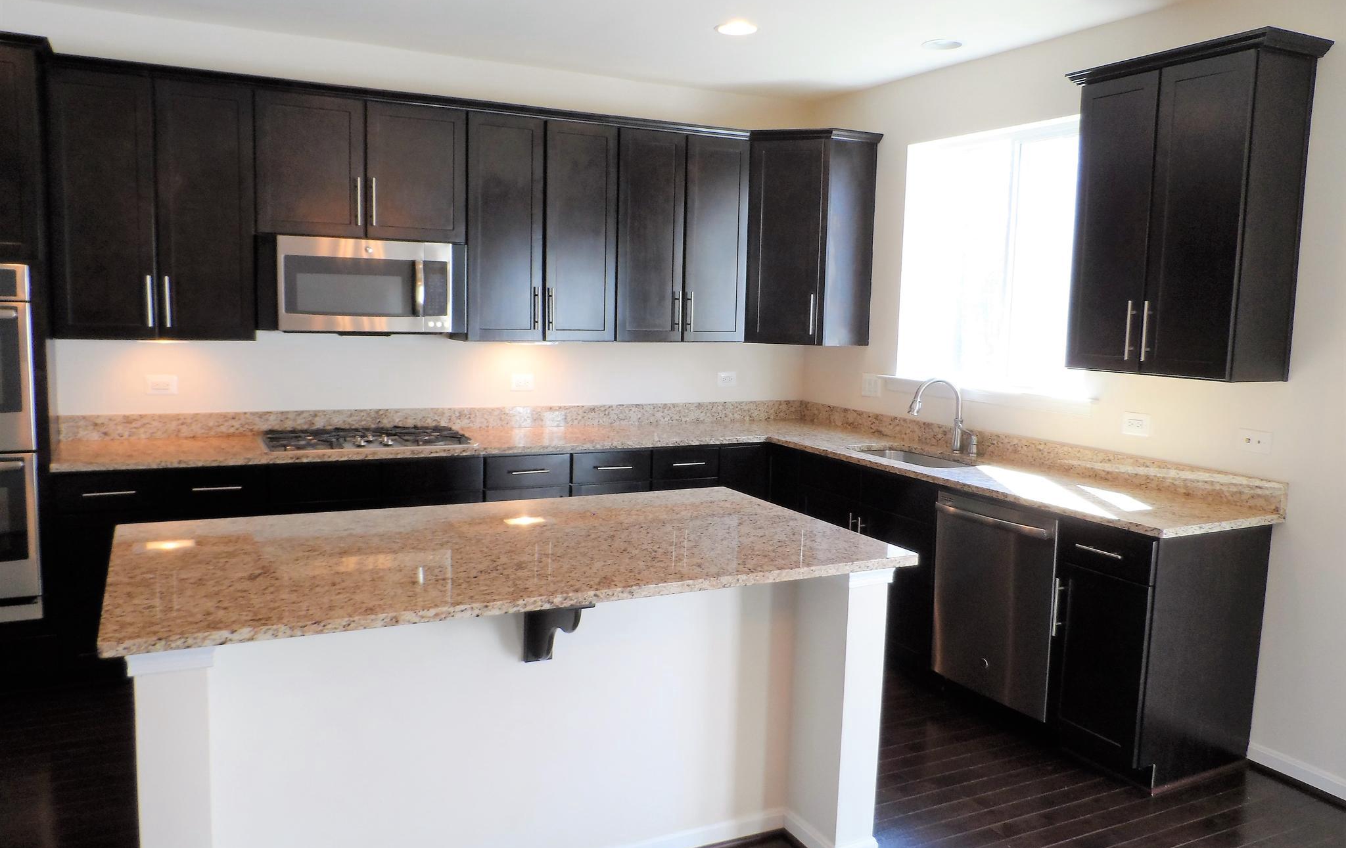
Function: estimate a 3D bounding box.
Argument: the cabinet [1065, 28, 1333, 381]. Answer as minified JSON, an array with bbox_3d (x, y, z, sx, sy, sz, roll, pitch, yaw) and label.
[{"bbox_3d":[1.804,-0.728,3.340,0.385,1.105,0.740,-2,8,-27],"label":"cabinet"}]

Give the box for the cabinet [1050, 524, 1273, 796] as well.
[{"bbox_3d":[1.724,0.771,3.337,0.632,0.876,0.369,-2,8,-27],"label":"cabinet"}]

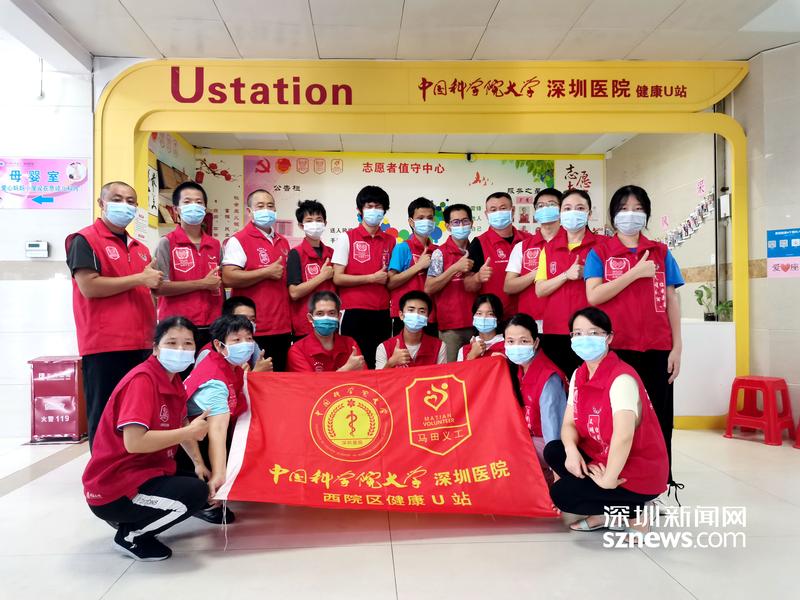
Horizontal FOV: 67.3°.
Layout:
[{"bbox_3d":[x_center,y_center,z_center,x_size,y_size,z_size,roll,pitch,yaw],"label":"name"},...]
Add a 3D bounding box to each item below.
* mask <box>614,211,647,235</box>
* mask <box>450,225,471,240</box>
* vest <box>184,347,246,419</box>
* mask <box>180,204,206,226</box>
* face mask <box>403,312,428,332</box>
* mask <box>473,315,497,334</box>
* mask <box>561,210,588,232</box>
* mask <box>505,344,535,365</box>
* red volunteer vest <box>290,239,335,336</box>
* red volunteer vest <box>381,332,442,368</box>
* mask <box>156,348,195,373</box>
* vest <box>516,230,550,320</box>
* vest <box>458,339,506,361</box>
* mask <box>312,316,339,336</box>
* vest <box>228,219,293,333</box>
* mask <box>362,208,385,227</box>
[{"bbox_3d":[1.169,-0.390,3.040,0.155,0.115,0.080,0,0,17],"label":"mask"},{"bbox_3d":[0.399,-0.440,3.920,0.150,0.105,0.080,0,0,-4],"label":"mask"},{"bbox_3d":[-0.889,0.419,2.880,0.250,0.490,0.380,33,15,39],"label":"vest"},{"bbox_3d":[-1.210,-0.498,3.520,0.150,0.120,0.080,2,0,-28],"label":"mask"},{"bbox_3d":[0.091,0.133,3.500,0.150,0.115,0.080,4,0,-4],"label":"face mask"},{"bbox_3d":[0.485,0.141,3.450,0.145,0.105,0.080,0,-1,7],"label":"mask"},{"bbox_3d":[0.906,-0.408,3.120,0.145,0.113,0.090,0,-1,21],"label":"mask"},{"bbox_3d":[0.579,0.265,2.900,0.150,0.105,0.080,0,0,26],"label":"mask"},{"bbox_3d":[-0.534,-0.078,3.750,0.380,0.590,0.230,0,-1,-12],"label":"red volunteer vest"},{"bbox_3d":[0.069,0.489,3.320,0.410,0.570,0.260,0,7,-4],"label":"red volunteer vest"},{"bbox_3d":[-0.889,0.240,2.380,0.148,0.108,0.090,0,-1,-28],"label":"mask"},{"bbox_3d":[0.884,-0.129,3.600,0.410,0.580,0.240,0,-1,0],"label":"vest"},{"bbox_3d":[0.487,0.526,3.380,0.400,0.560,0.260,0,7,5],"label":"vest"},{"bbox_3d":[-0.378,0.135,3.050,0.145,0.112,0.090,0,-1,-12],"label":"mask"},{"bbox_3d":[-0.865,-0.134,3.740,0.390,0.670,0.260,0,0,-36],"label":"vest"},{"bbox_3d":[-0.165,-0.515,3.750,0.145,0.110,0.080,0,-1,-3],"label":"mask"}]

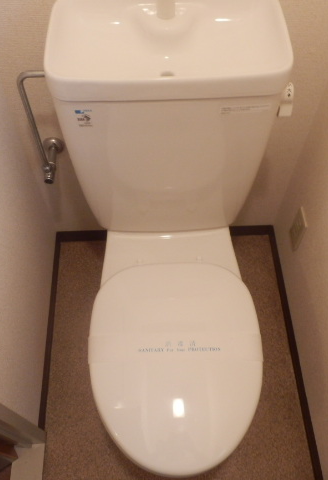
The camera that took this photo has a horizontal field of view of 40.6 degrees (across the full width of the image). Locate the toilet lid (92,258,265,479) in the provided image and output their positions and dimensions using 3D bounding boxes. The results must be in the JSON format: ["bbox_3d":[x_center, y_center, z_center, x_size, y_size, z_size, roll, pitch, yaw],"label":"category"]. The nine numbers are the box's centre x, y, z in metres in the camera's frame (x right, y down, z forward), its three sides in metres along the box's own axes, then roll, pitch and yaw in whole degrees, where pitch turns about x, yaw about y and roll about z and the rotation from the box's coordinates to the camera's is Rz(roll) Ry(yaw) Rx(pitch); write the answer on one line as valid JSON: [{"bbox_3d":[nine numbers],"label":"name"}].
[{"bbox_3d":[0.023,0.245,0.912,0.360,0.050,0.430,-2,60,-2],"label":"toilet lid"}]

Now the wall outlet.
[{"bbox_3d":[0.369,-0.027,1.207,0.012,0.122,0.069,-2,60,-2],"label":"wall outlet"}]

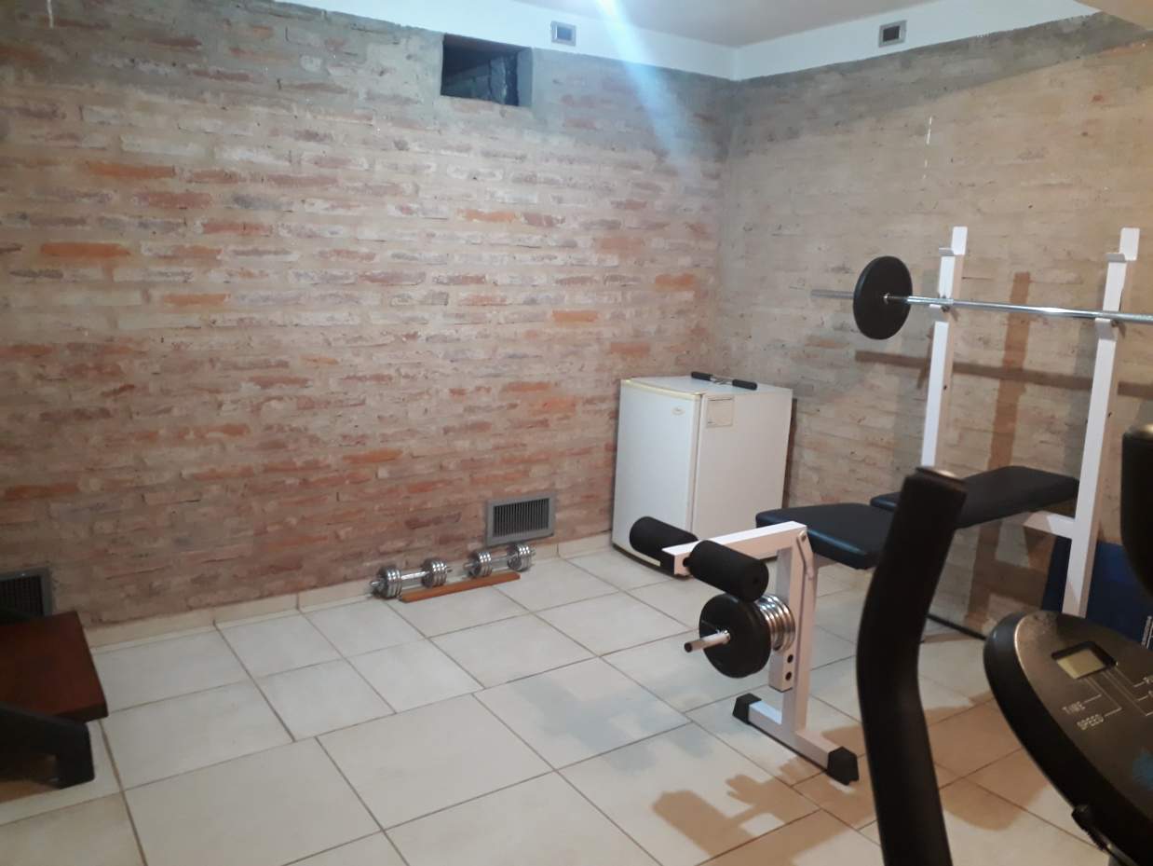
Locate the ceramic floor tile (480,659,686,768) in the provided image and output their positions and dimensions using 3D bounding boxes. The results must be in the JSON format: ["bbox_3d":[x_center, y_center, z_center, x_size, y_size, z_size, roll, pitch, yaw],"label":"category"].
[{"bbox_3d":[0.009,0.875,2.861,0.510,0.010,0.510,-6,15,-34],"label":"ceramic floor tile"}]

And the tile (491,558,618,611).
[{"bbox_3d":[-0.118,0.633,3.755,0.431,0.010,0.427,-6,15,-34],"label":"tile"}]

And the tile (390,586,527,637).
[{"bbox_3d":[-0.488,0.694,3.607,0.450,0.010,0.450,-6,15,-34],"label":"tile"}]

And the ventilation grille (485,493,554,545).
[{"bbox_3d":[-0.233,0.378,3.925,0.343,0.197,0.025,-6,15,-34],"label":"ventilation grille"}]

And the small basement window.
[{"bbox_3d":[-0.365,-1.389,3.483,0.388,0.218,0.110,-6,15,-34],"label":"small basement window"}]

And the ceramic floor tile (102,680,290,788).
[{"bbox_3d":[-1.121,0.874,2.644,0.450,0.010,0.450,-6,15,-34],"label":"ceramic floor tile"}]

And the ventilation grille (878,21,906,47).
[{"bbox_3d":[1.205,-1.530,3.447,0.022,0.077,0.119,-6,15,-34],"label":"ventilation grille"}]

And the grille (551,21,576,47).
[{"bbox_3d":[-0.047,-1.633,3.682,0.120,0.077,0.020,-6,15,-34],"label":"grille"}]

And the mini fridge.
[{"bbox_3d":[0.583,0.172,4.250,0.555,0.830,0.515,-7,15,-38],"label":"mini fridge"}]

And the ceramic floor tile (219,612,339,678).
[{"bbox_3d":[-1.036,0.732,3.129,0.294,0.010,0.427,-6,15,-34],"label":"ceramic floor tile"}]

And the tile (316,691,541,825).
[{"bbox_3d":[-0.412,0.919,2.573,0.510,0.010,0.510,-6,15,-34],"label":"tile"}]

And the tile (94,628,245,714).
[{"bbox_3d":[-1.372,0.787,2.997,0.450,0.010,0.450,-6,15,-34],"label":"tile"}]

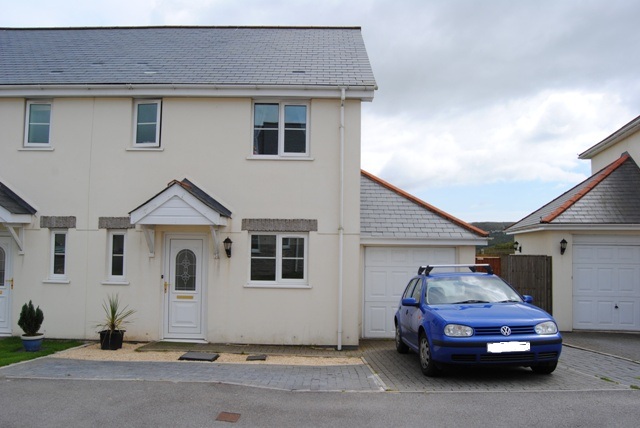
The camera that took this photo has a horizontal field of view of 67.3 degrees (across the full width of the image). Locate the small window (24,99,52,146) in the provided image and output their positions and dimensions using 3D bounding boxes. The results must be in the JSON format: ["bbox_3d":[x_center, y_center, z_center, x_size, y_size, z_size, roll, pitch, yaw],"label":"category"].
[{"bbox_3d":[-5.738,-1.825,9.825,0.534,0.955,0.100,1,-3,1],"label":"small window"}]

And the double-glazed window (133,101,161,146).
[{"bbox_3d":[-3.502,-1.824,9.792,0.540,0.962,0.100,1,-3,1],"label":"double-glazed window"}]

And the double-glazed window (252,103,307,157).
[{"bbox_3d":[-0.787,-1.710,9.746,1.152,1.110,0.100,1,-3,1],"label":"double-glazed window"}]

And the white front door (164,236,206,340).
[{"bbox_3d":[-2.693,1.474,9.639,0.832,2.103,0.100,1,-3,1],"label":"white front door"}]

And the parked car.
[{"bbox_3d":[2.283,1.645,7.870,1.760,1.510,4.150,-1,-9,0],"label":"parked car"}]

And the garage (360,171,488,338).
[{"bbox_3d":[2.472,0.891,13.859,3.025,4.374,5.500,1,-3,2],"label":"garage"}]

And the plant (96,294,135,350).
[{"bbox_3d":[-3.749,1.968,8.851,0.650,0.981,0.600,1,-3,1],"label":"plant"}]

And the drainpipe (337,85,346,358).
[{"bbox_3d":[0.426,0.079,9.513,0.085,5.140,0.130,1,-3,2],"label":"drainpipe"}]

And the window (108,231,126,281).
[{"bbox_3d":[-4.103,0.848,9.798,0.365,1.022,0.090,1,-3,2],"label":"window"}]

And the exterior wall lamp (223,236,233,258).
[{"bbox_3d":[-1.811,0.672,9.495,0.181,0.421,0.220,1,-3,2],"label":"exterior wall lamp"}]

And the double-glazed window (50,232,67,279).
[{"bbox_3d":[-5.323,0.832,9.846,0.354,1.027,0.090,1,-3,2],"label":"double-glazed window"}]

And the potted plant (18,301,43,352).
[{"bbox_3d":[-5.092,1.961,8.473,0.400,0.863,0.400,1,-3,1],"label":"potted plant"}]

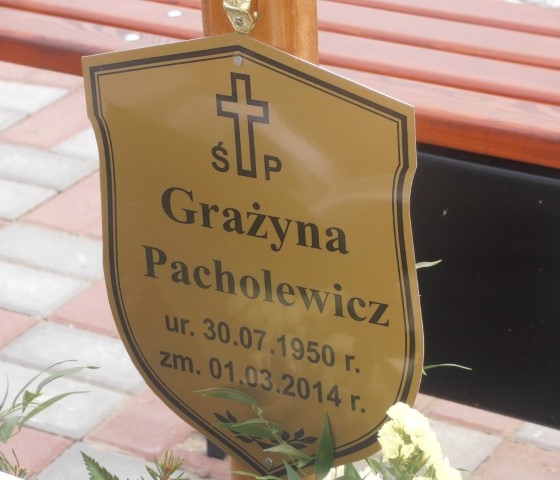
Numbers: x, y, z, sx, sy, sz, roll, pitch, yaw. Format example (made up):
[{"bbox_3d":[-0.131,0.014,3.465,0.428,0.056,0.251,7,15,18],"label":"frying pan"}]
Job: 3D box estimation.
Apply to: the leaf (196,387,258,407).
[{"bbox_3d":[-0.035,0.105,1.710,0.043,0.011,0.013,11,26,-7],"label":"leaf"}]

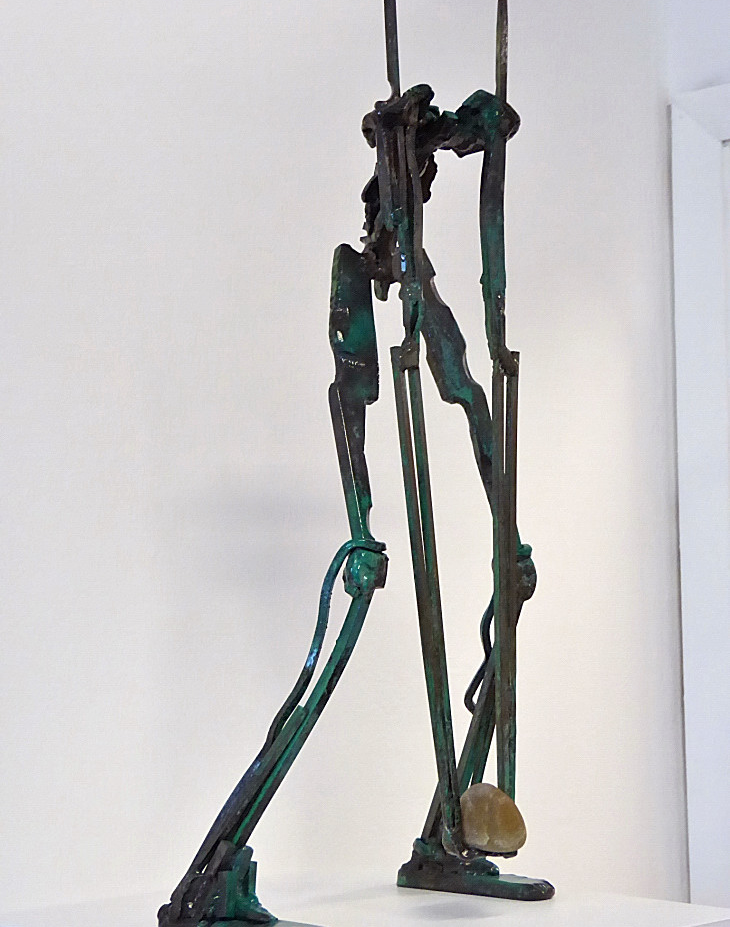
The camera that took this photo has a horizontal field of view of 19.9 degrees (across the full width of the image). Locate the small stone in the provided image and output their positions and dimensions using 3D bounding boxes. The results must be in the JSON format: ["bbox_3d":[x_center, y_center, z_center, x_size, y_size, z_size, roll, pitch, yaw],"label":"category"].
[{"bbox_3d":[0.093,0.257,1.510,0.048,0.051,0.042,-1,-4,3],"label":"small stone"}]

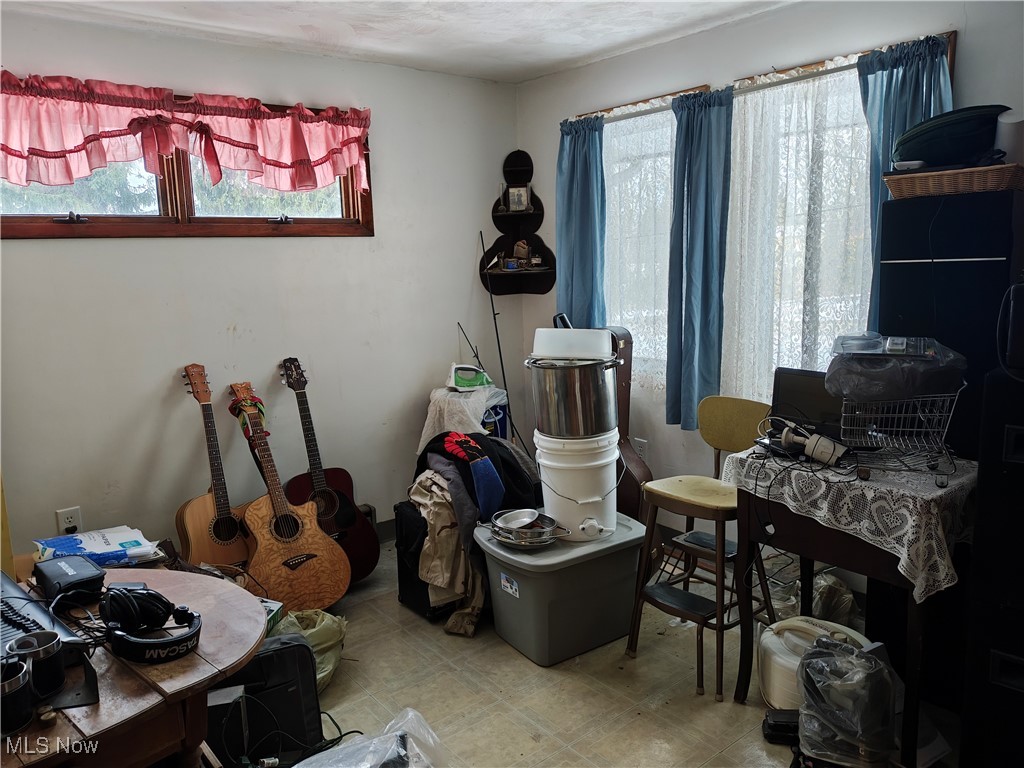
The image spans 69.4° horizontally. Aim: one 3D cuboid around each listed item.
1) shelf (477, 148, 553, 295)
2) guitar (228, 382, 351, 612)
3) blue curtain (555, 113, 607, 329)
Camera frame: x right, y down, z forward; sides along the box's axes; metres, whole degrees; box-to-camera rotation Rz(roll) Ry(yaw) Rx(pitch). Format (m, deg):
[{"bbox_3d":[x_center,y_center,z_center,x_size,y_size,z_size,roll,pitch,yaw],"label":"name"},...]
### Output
[{"bbox_3d":[0.026,-0.834,3.860,0.390,0.767,0.220,0,11,7],"label":"shelf"},{"bbox_3d":[-0.981,0.442,3.066,0.410,1.026,0.120,-14,-17,-28],"label":"guitar"},{"bbox_3d":[0.325,-0.562,3.540,0.090,1.360,0.350,-9,13,-37],"label":"blue curtain"}]

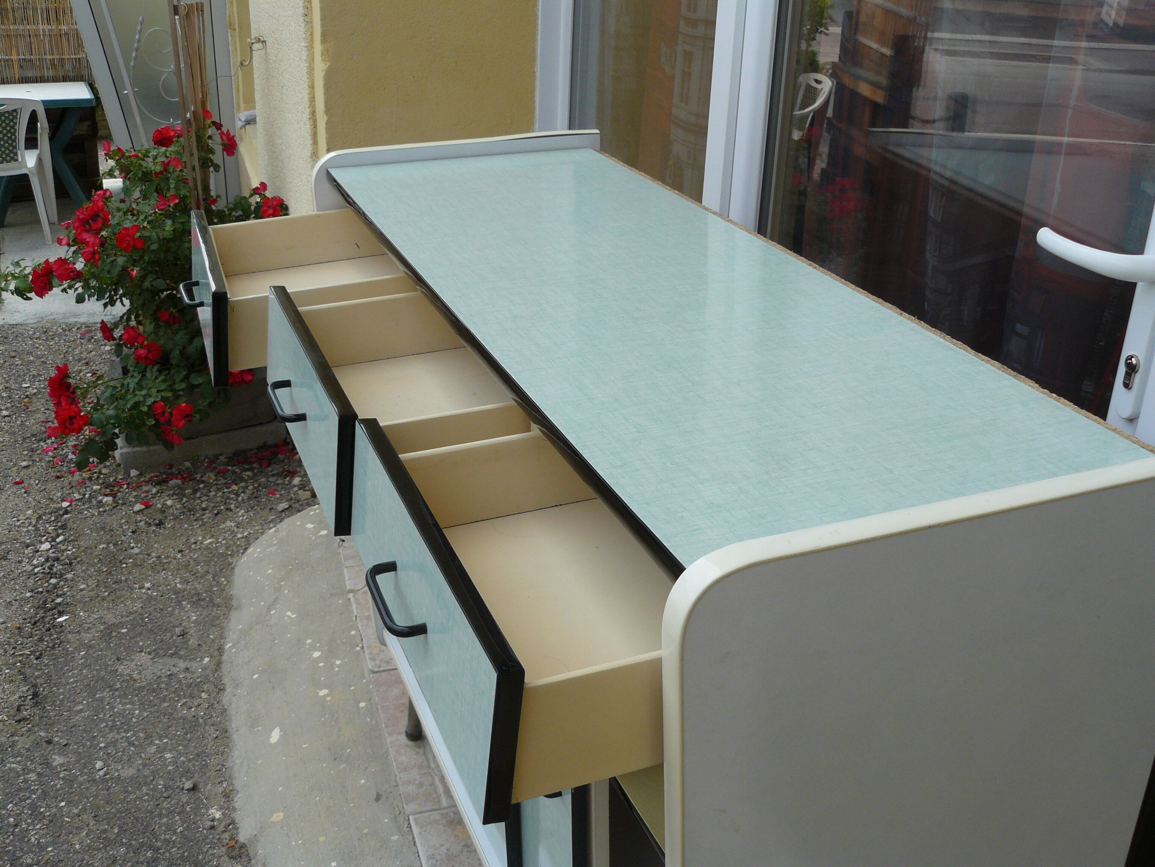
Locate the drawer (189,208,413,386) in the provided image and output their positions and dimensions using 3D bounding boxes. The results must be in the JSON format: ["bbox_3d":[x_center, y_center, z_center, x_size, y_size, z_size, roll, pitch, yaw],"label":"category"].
[{"bbox_3d":[-0.320,-0.216,1.625,0.375,0.118,0.397,-10,27,-17],"label":"drawer"}]

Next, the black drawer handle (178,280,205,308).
[{"bbox_3d":[-0.504,-0.183,1.569,0.030,0.013,0.104,-4,24,-20],"label":"black drawer handle"}]

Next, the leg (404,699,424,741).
[{"bbox_3d":[-0.277,0.472,2.067,0.030,0.125,0.030,-4,29,-22],"label":"leg"}]

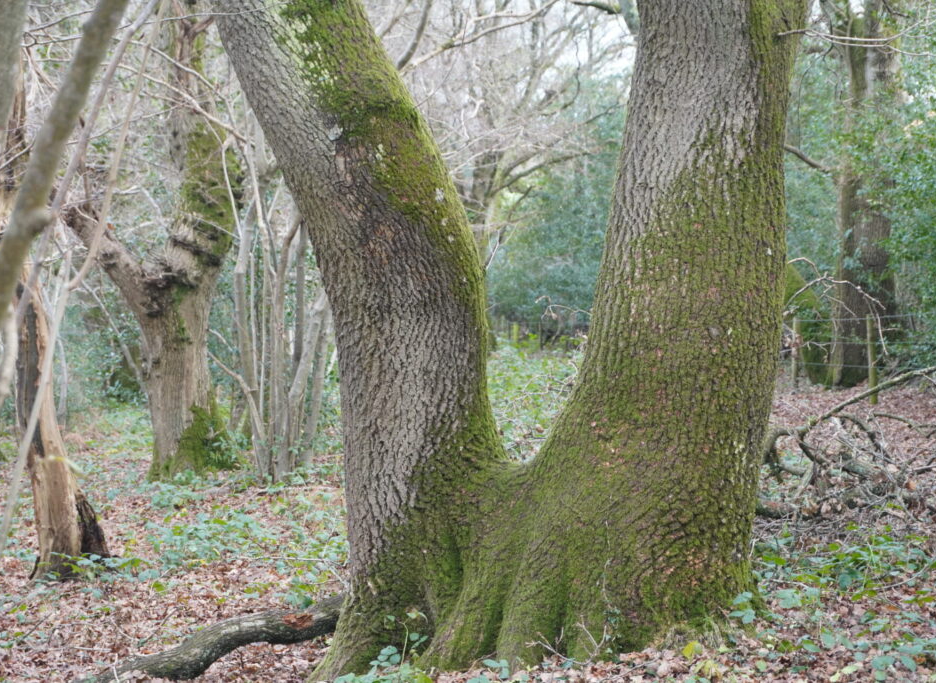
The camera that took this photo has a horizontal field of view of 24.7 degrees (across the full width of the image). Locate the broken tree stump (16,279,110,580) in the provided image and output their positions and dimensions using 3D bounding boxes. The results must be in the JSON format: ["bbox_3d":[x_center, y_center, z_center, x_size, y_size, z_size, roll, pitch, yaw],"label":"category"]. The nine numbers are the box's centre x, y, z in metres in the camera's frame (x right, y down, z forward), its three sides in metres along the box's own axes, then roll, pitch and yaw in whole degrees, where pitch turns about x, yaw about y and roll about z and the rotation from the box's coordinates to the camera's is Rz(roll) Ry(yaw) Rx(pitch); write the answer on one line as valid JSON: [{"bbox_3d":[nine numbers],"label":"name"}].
[{"bbox_3d":[-1.934,0.421,10.200,0.450,1.440,0.400,0,1,0],"label":"broken tree stump"}]

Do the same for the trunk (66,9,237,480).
[{"bbox_3d":[-2.418,-0.741,16.300,1.300,3.600,0.900,0,1,0],"label":"trunk"}]

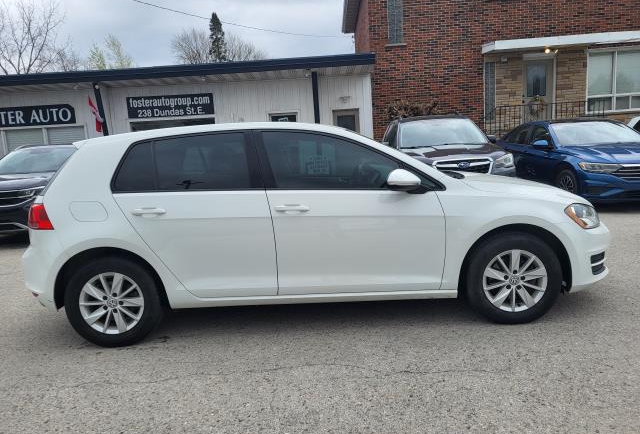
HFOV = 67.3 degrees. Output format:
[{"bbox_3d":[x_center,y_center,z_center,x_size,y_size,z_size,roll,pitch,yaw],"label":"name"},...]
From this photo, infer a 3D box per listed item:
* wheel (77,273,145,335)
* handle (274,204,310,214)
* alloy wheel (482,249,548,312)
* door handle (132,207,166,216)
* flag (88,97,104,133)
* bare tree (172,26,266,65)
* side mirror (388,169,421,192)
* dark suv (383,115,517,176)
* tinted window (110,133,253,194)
[{"bbox_3d":[-1.356,0.556,3.194,0.420,0.420,0.160,-3,8,0],"label":"wheel"},{"bbox_3d":[-0.171,-0.051,3.038,0.225,0.050,0.055,-3,8,0],"label":"handle"},{"bbox_3d":[1.277,0.409,3.197,0.420,0.420,0.160,-3,8,0],"label":"alloy wheel"},{"bbox_3d":[-1.075,-0.028,3.030,0.225,0.050,0.055,-3,8,0],"label":"door handle"},{"bbox_3d":[-5.533,-2.513,11.900,0.420,0.900,0.300,-3,8,0],"label":"flag"},{"bbox_3d":[-7.230,-8.886,36.720,7.500,10.700,7.000,-5,8,-11],"label":"bare tree"},{"bbox_3d":[0.529,-0.220,2.976,0.210,0.160,0.210,-3,8,0],"label":"side mirror"},{"bbox_3d":[2.122,-1.110,9.170,1.840,1.680,4.800,-3,8,2],"label":"dark suv"},{"bbox_3d":[-0.909,-0.358,3.132,0.920,0.400,0.090,-3,-12,0],"label":"tinted window"}]

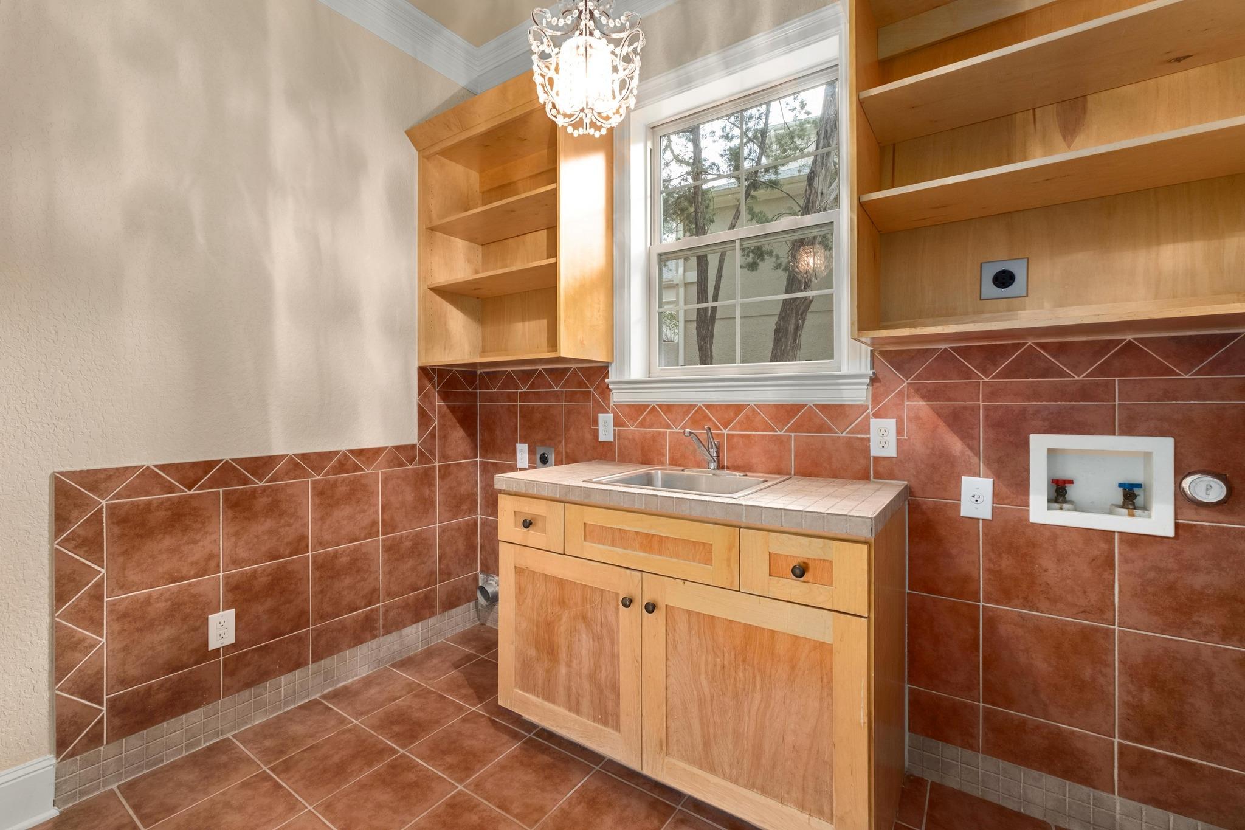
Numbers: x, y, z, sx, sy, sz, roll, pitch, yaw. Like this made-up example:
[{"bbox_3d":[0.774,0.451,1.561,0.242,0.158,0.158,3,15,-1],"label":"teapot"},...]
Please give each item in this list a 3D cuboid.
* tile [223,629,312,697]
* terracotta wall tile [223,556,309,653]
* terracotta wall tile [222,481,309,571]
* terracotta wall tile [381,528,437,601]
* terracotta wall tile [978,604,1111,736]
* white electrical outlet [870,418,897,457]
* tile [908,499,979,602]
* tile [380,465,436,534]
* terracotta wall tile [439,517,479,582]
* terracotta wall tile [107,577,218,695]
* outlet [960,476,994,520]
[{"bbox_3d":[-1.347,0.941,1.980,0.010,0.143,0.294,1,1,34],"label":"tile"},{"bbox_3d":[-1.353,0.717,1.983,0.010,0.301,0.297,1,1,34],"label":"terracotta wall tile"},{"bbox_3d":[-1.347,0.412,1.972,0.010,0.296,0.294,1,1,34],"label":"terracotta wall tile"},{"bbox_3d":[-1.011,0.707,2.473,0.010,0.296,0.296,1,1,34],"label":"terracotta wall tile"},{"bbox_3d":[1.220,0.731,1.499,0.299,0.304,0.010,0,1,34],"label":"terracotta wall tile"},{"bbox_3d":[0.859,0.077,1.706,0.078,0.123,0.009,1,1,34],"label":"white electrical outlet"},{"bbox_3d":[1.008,0.420,1.622,0.188,0.298,0.010,1,1,34],"label":"tile"},{"bbox_3d":[-1.011,0.405,2.469,0.010,0.296,0.296,1,1,34],"label":"tile"},{"bbox_3d":[-0.857,0.706,2.719,0.010,0.301,0.259,1,1,34],"label":"terracotta wall tile"},{"bbox_3d":[-1.522,0.721,1.734,0.010,0.301,0.297,1,1,34],"label":"terracotta wall tile"},{"bbox_3d":[1.079,0.253,1.577,0.078,0.123,0.008,0,1,34],"label":"outlet"}]

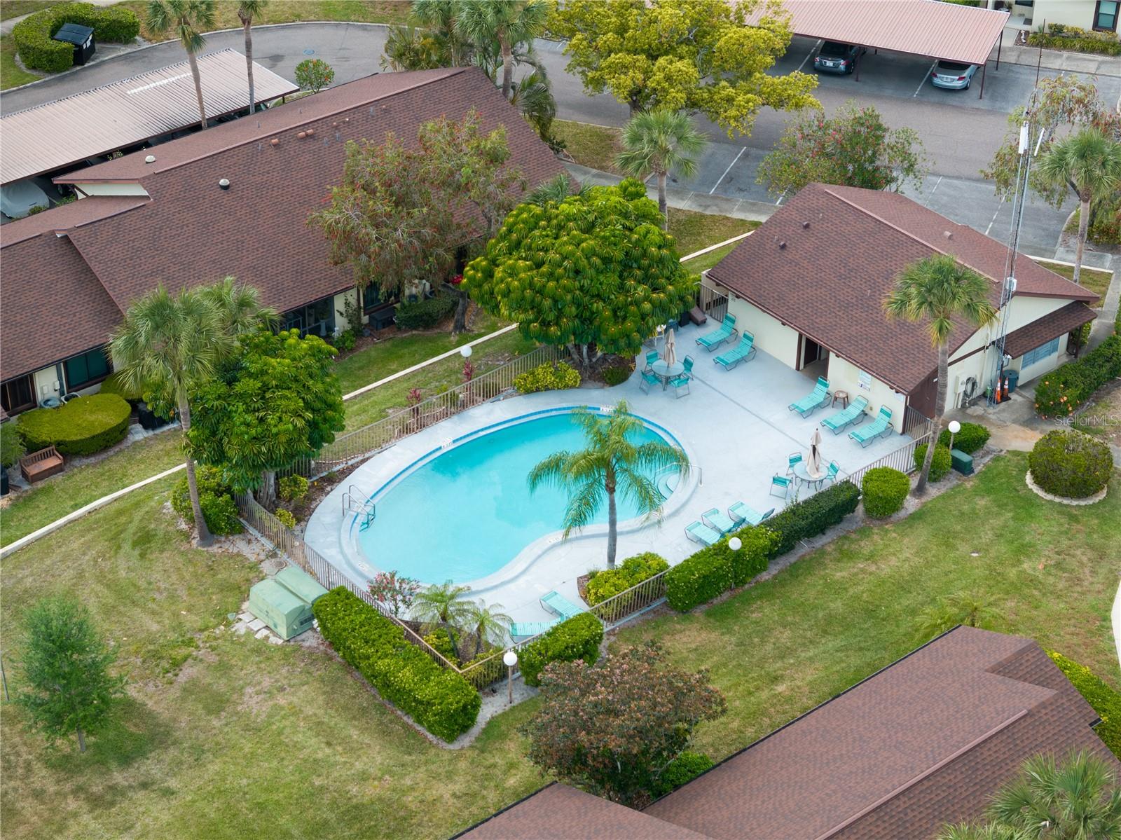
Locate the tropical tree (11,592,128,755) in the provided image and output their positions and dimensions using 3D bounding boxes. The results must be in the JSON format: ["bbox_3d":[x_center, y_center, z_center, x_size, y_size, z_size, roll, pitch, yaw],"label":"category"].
[{"bbox_3d":[-14.109,7.521,65.411,3.150,5.450,3.100,1,34,0],"label":"tropical tree"}]

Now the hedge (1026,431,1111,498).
[{"bbox_3d":[17.666,1.469,78.349,2.900,1.750,2.850,1,34,0],"label":"hedge"}]

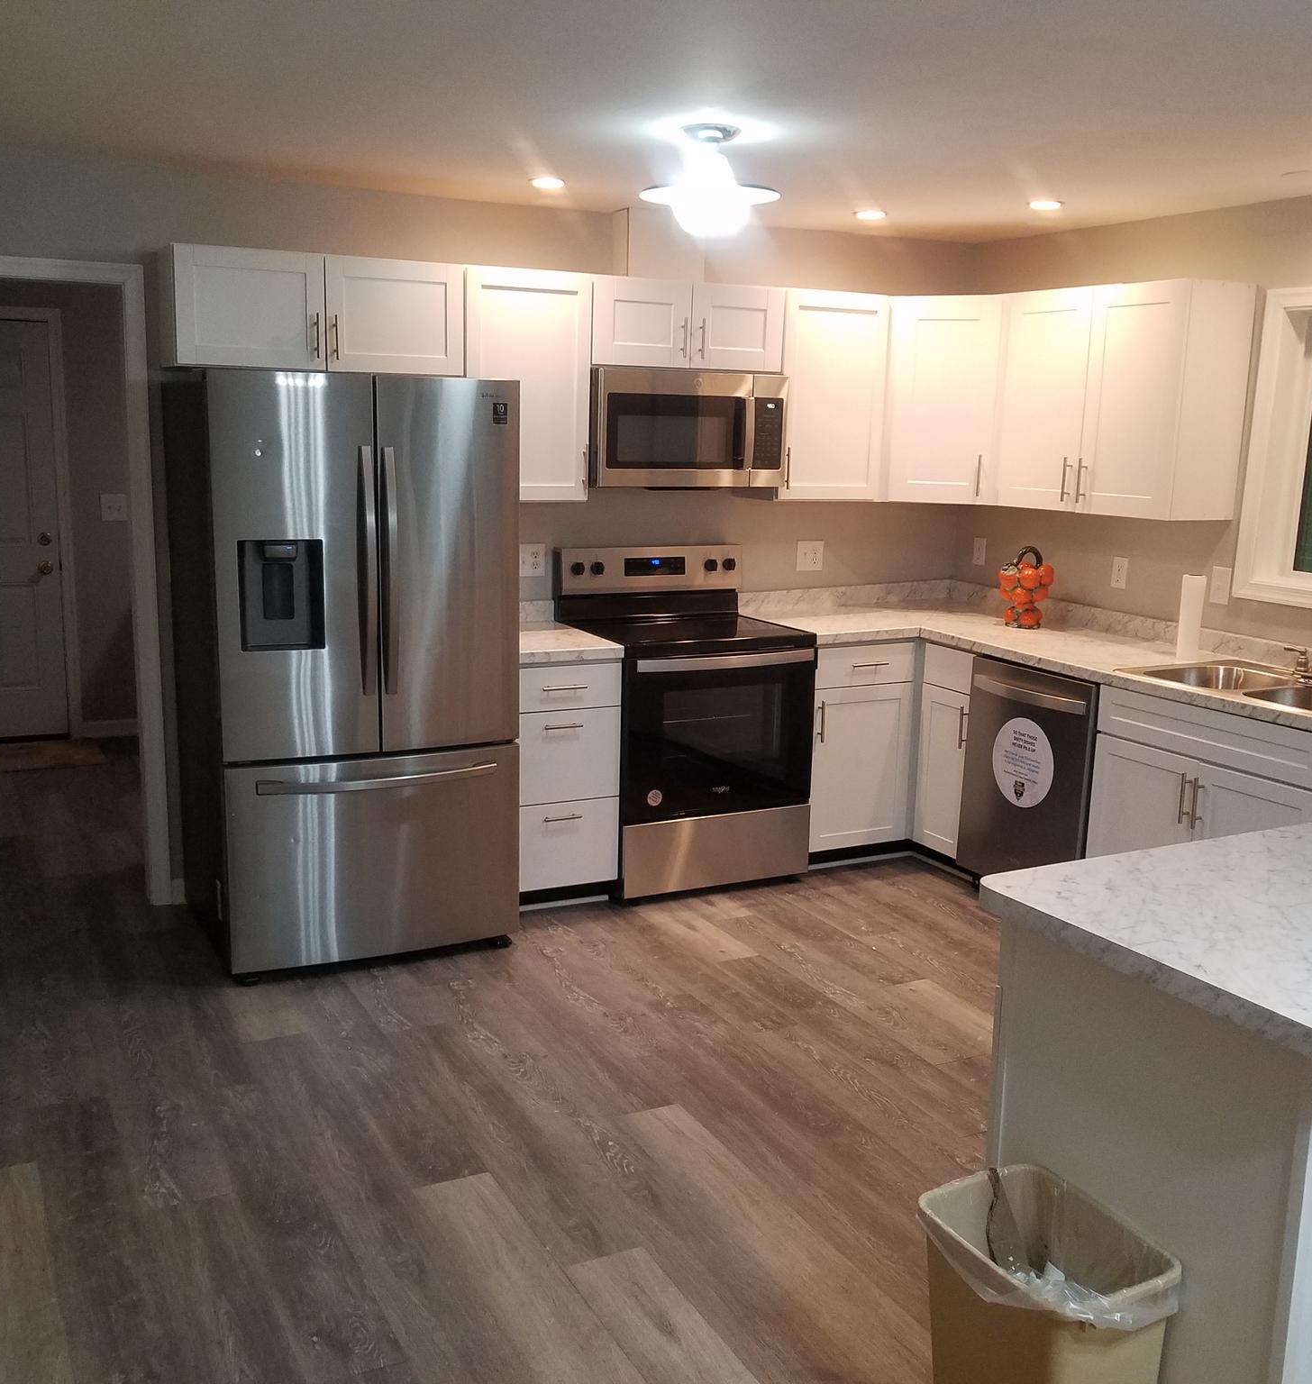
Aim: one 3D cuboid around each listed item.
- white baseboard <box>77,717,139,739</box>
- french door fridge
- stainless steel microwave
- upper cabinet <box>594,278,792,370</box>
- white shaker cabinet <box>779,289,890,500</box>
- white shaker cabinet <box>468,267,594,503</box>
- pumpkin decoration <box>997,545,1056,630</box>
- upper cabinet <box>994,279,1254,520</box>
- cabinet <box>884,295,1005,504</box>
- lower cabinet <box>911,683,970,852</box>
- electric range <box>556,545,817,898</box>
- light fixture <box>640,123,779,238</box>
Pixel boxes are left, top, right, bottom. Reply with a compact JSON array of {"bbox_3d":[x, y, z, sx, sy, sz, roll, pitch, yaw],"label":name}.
[{"bbox_3d":[-2.828,0.184,7.218,0.315,0.085,0.015,-4,12,-27],"label":"white baseboard"},{"bbox_3d":[-0.996,-0.096,4.413,0.900,1.760,0.865,-4,12,-27],"label":"french door fridge"},{"bbox_3d":[0.069,-0.960,5.073,0.757,0.410,0.390,-4,12,-26],"label":"stainless steel microwave"},{"bbox_3d":[0.063,-1.321,5.033,0.762,0.300,0.320,-4,12,-26],"label":"upper cabinet"},{"bbox_3d":[0.608,-1.132,5.348,0.465,0.765,0.320,-4,12,-26],"label":"white shaker cabinet"},{"bbox_3d":[-0.495,-1.057,4.839,0.452,0.774,0.313,-4,12,-27],"label":"white shaker cabinet"},{"bbox_3d":[1.414,-0.399,5.292,0.212,0.302,0.190,4,11,14],"label":"pumpkin decoration"},{"bbox_3d":[1.636,-1.029,4.938,0.313,0.774,0.863,-4,12,-27],"label":"upper cabinet"},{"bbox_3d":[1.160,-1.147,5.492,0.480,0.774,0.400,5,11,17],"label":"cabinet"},{"bbox_3d":[1.329,0.274,5.345,0.590,0.640,0.295,-4,12,-27],"label":"lower cabinet"},{"bbox_3d":[0.105,0.087,5.118,0.760,1.190,0.690,-4,12,-26],"label":"electric range"},{"bbox_3d":[0.138,-1.297,3.540,0.354,0.268,0.354,1,11,0],"label":"light fixture"}]

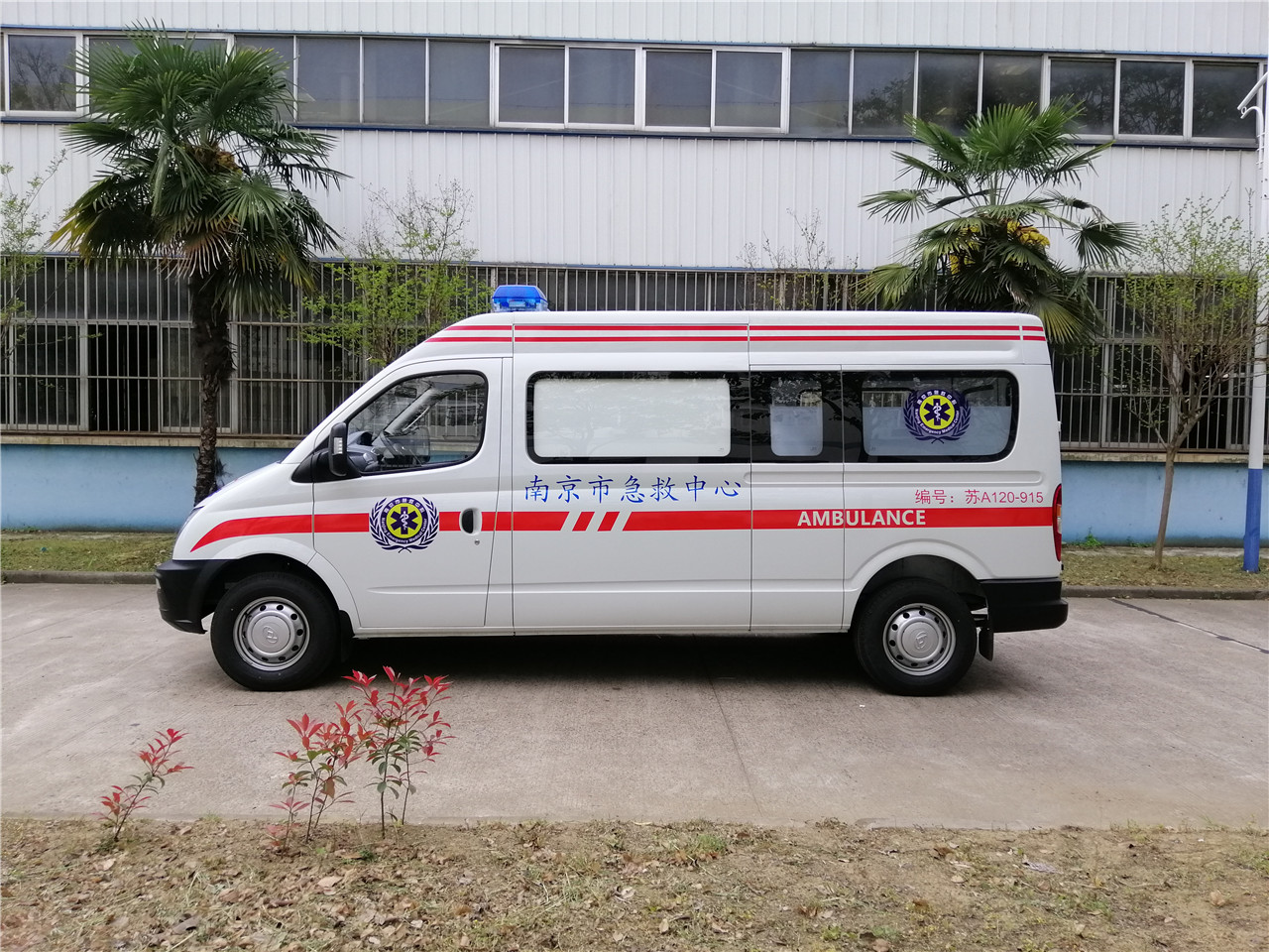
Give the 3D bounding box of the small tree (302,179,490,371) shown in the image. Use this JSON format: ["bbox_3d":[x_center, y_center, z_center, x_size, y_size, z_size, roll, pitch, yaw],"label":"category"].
[{"bbox_3d":[-2.675,-1.190,10.693,2.100,4.230,2.000,1,2,-1],"label":"small tree"}]

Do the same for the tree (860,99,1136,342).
[{"bbox_3d":[4.096,-1.589,10.752,3.131,5.224,3.131,1,2,-1],"label":"tree"}]

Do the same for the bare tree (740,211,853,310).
[{"bbox_3d":[1.827,-0.990,10.753,1.650,3.959,1.600,1,2,-1],"label":"bare tree"}]

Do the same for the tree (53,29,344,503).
[{"bbox_3d":[-4.871,-2.021,10.632,3.251,5.832,3.251,1,2,-1],"label":"tree"}]

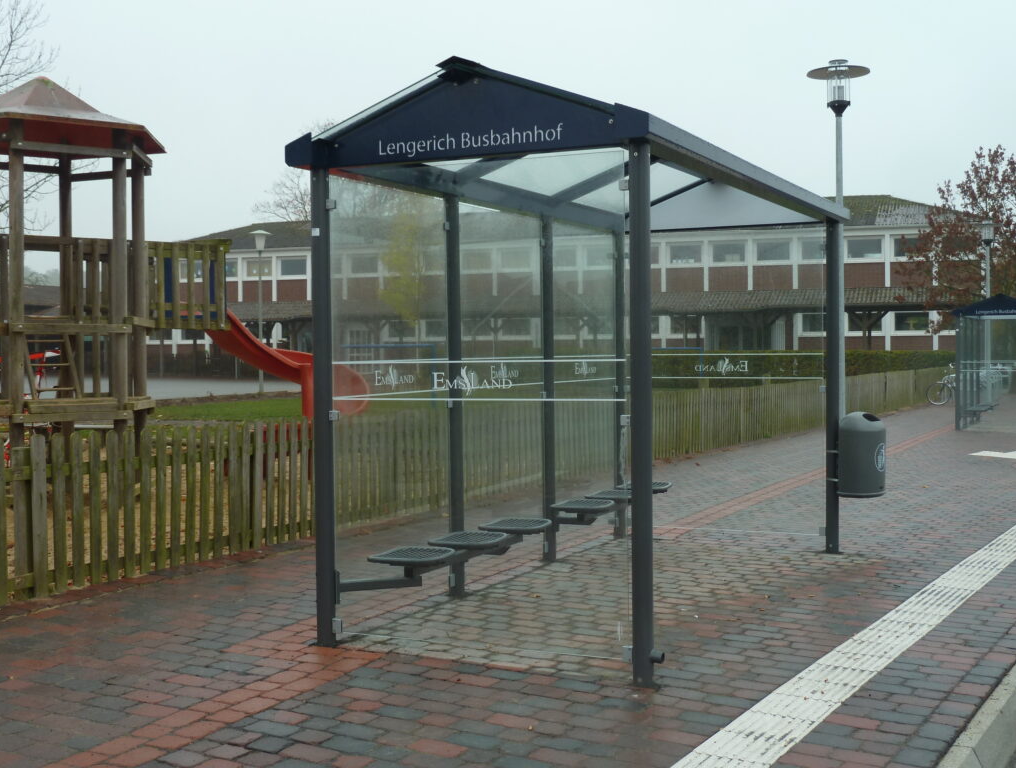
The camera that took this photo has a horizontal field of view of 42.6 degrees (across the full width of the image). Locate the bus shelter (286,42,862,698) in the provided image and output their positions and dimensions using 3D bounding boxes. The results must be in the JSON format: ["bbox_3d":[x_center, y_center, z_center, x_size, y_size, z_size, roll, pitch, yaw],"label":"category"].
[{"bbox_3d":[0.677,-0.159,7.748,1.860,2.770,4.230,0,2,26],"label":"bus shelter"}]

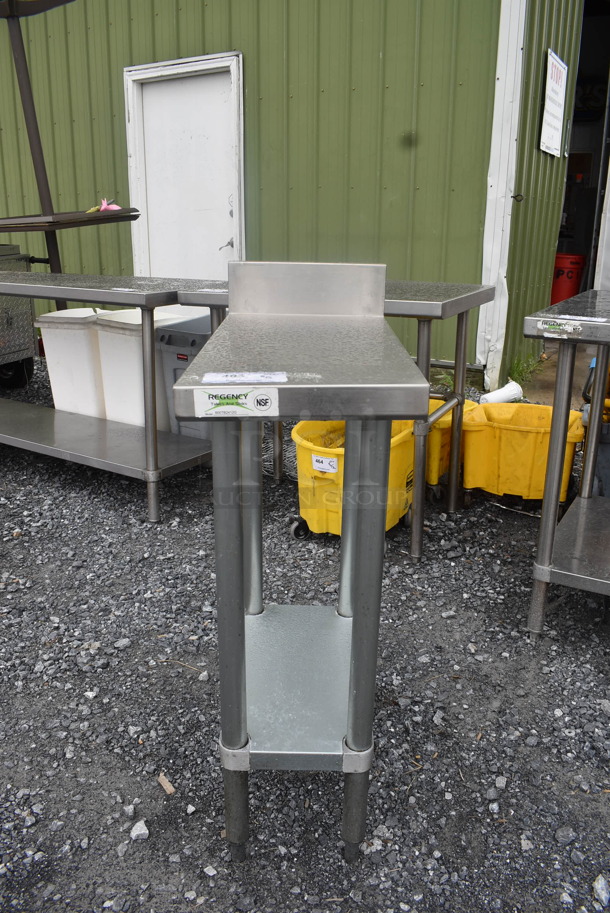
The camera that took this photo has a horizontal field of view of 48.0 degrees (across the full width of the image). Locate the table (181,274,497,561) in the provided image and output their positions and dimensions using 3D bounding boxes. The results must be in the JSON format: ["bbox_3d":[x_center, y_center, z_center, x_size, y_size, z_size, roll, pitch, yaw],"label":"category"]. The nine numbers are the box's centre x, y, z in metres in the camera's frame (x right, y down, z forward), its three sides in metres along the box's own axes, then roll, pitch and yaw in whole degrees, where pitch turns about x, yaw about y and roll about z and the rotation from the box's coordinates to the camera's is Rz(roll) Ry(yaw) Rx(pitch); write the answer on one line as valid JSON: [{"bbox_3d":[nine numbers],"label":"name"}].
[{"bbox_3d":[0.127,-0.175,2.522,0.932,0.861,0.612,9,21,27],"label":"table"}]

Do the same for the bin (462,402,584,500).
[{"bbox_3d":[0.832,0.016,2.659,0.430,0.350,0.370,7,21,17],"label":"bin"}]

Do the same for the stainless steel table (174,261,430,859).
[{"bbox_3d":[-0.004,0.167,1.227,0.305,0.950,0.600,1,20,0],"label":"stainless steel table"}]

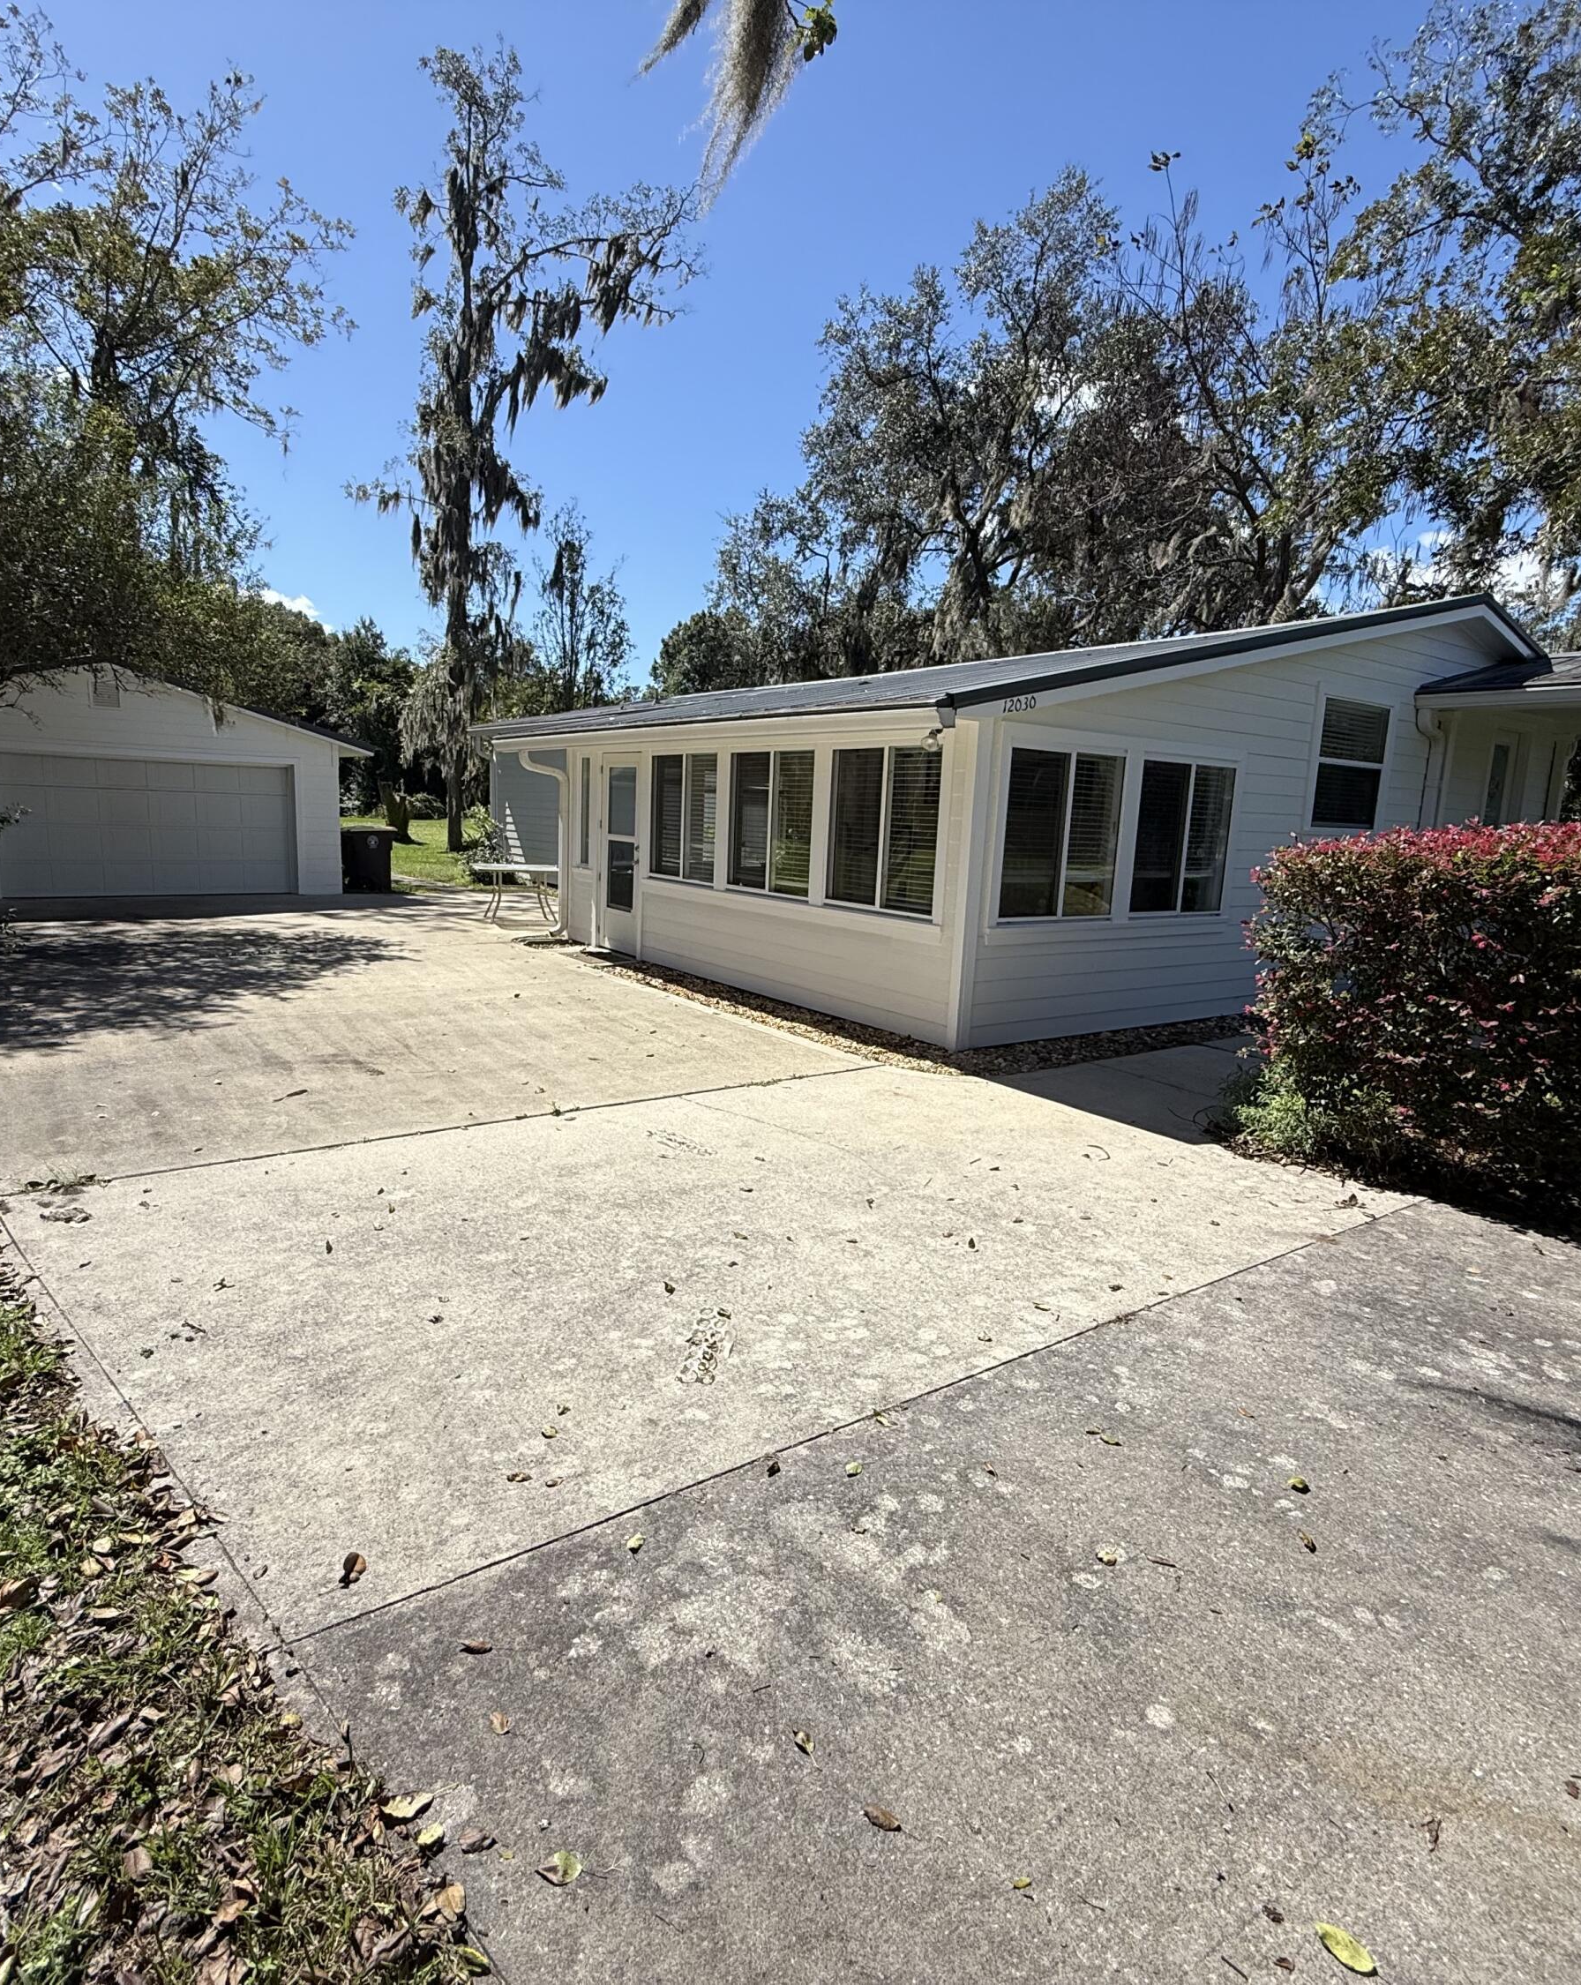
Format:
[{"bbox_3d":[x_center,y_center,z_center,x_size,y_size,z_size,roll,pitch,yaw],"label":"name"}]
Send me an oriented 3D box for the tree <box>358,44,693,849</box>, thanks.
[{"bbox_3d":[-8.276,-16.216,33.589,10.900,23.300,9.000,-4,12,-35],"label":"tree"}]

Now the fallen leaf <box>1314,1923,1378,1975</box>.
[{"bbox_3d":[0.821,1.413,1.586,0.043,0.014,0.085,-4,12,-35],"label":"fallen leaf"}]

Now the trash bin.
[{"bbox_3d":[-7.332,-2.312,18.778,0.650,1.100,0.760,-4,12,-35],"label":"trash bin"}]

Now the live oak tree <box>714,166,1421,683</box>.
[{"bbox_3d":[6.773,-12.088,28.701,17.500,18.000,15.000,4,10,11],"label":"live oak tree"}]

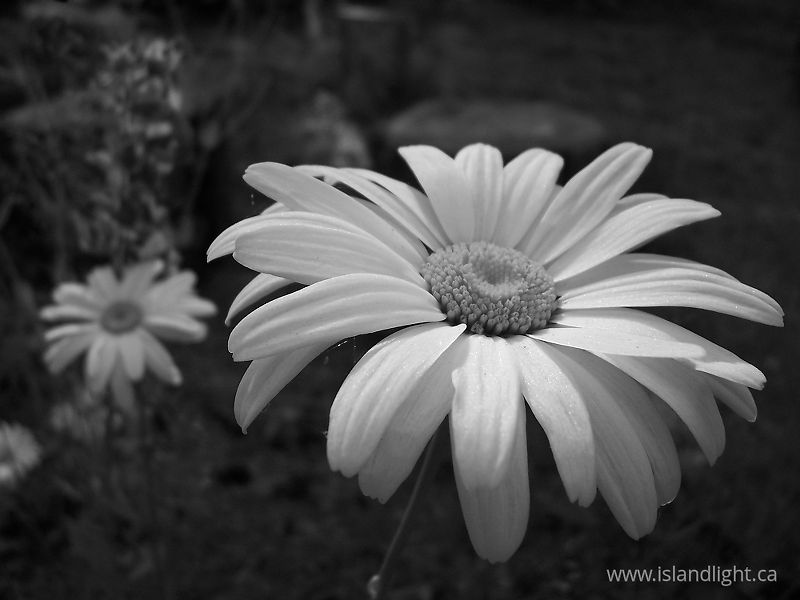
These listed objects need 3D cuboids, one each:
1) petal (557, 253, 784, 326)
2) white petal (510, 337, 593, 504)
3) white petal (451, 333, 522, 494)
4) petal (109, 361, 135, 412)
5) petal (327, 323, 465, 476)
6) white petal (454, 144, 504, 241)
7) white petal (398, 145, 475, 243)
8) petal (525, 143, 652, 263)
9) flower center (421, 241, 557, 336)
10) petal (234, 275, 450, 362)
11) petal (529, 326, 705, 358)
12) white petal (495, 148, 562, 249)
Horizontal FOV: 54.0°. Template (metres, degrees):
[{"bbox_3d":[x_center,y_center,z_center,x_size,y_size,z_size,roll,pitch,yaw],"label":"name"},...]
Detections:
[{"bbox_3d":[0.041,0.001,0.119,0.035,0.006,0.009,5,34,0],"label":"petal"},{"bbox_3d":[0.019,0.014,0.102,0.009,0.006,0.025,-3,51,-16],"label":"white petal"},{"bbox_3d":[0.011,0.013,0.102,0.009,0.005,0.024,6,50,-3],"label":"white petal"},{"bbox_3d":[-0.124,0.036,0.350,0.009,0.030,0.005,-5,-17,-2],"label":"petal"},{"bbox_3d":[0.001,0.011,0.102,0.011,0.007,0.027,24,53,23],"label":"petal"},{"bbox_3d":[0.015,-0.020,0.140,0.009,0.004,0.033,7,44,-1],"label":"white petal"},{"bbox_3d":[0.007,-0.019,0.140,0.009,0.004,0.033,-3,42,-16],"label":"white petal"},{"bbox_3d":[0.032,-0.017,0.134,0.009,0.005,0.035,29,59,29],"label":"petal"},{"bbox_3d":[0.013,-0.002,0.117,0.021,0.008,0.021,8,34,0],"label":"flower center"},{"bbox_3d":[-0.008,0.003,0.108,0.030,0.007,0.011,-9,37,-17],"label":"petal"},{"bbox_3d":[0.033,0.006,0.116,0.031,0.004,0.008,7,32,-19],"label":"petal"},{"bbox_3d":[0.023,-0.018,0.139,0.009,0.004,0.032,16,46,12],"label":"white petal"}]

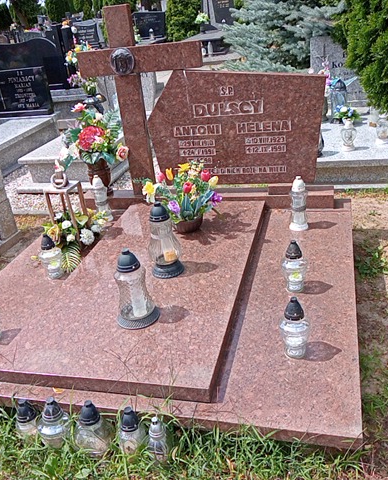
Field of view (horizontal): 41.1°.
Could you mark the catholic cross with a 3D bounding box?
[{"bbox_3d":[-0.286,-0.819,3.181,0.760,1.144,0.100,1,28,15],"label":"catholic cross"}]

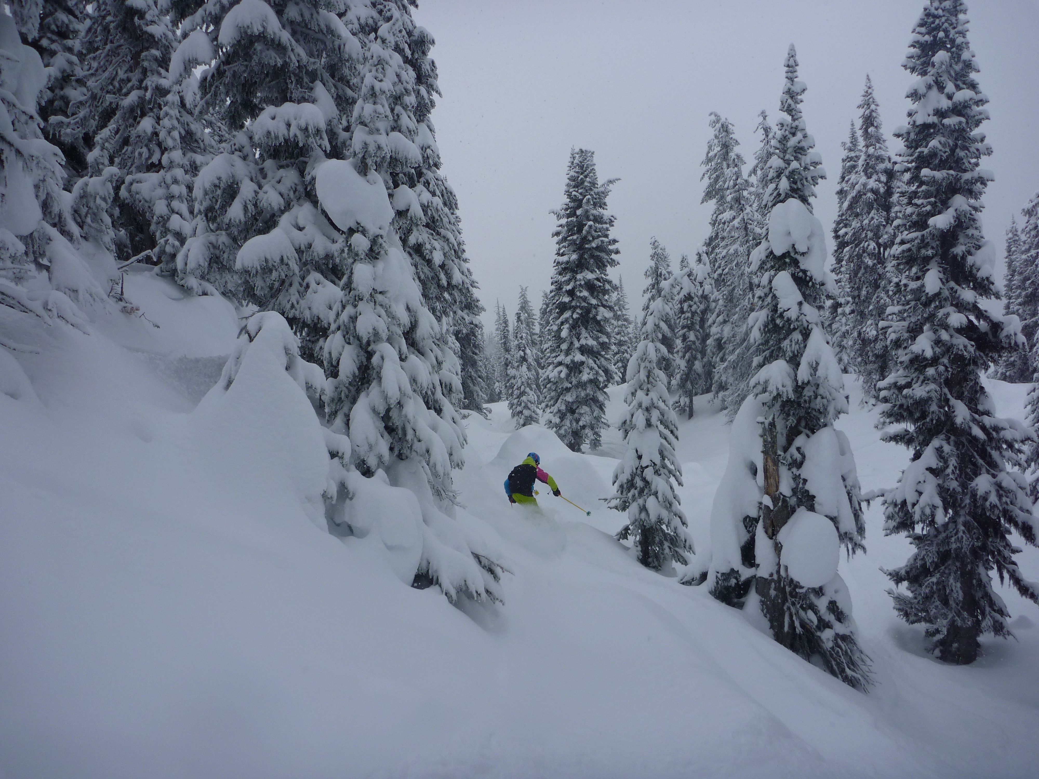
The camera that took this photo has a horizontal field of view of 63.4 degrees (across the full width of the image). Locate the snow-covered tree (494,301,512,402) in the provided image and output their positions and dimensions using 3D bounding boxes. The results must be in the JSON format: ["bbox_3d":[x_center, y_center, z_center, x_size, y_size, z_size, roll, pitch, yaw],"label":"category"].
[{"bbox_3d":[-1.147,-2.900,66.000,2.000,8.300,2.000,0,0,0],"label":"snow-covered tree"}]

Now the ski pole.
[{"bbox_3d":[0.989,2.109,15.453,0.080,0.080,1.130,0,-29,45],"label":"ski pole"}]

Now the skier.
[{"bbox_3d":[0.225,1.804,15.000,0.850,1.400,0.700,0,0,30],"label":"skier"}]

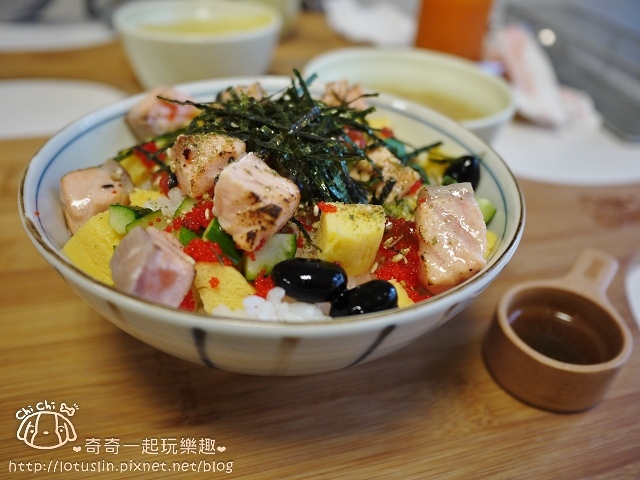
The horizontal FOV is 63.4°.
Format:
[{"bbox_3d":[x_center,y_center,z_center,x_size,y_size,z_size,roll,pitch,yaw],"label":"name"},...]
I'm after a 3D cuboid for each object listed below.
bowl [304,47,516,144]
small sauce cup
[{"bbox_3d":[0.050,-0.068,0.330,0.129,0.066,0.129,3,37,-2],"label":"bowl"},{"bbox_3d":[0.111,0.036,0.232,0.052,0.026,0.088,28,43,28],"label":"small sauce cup"}]

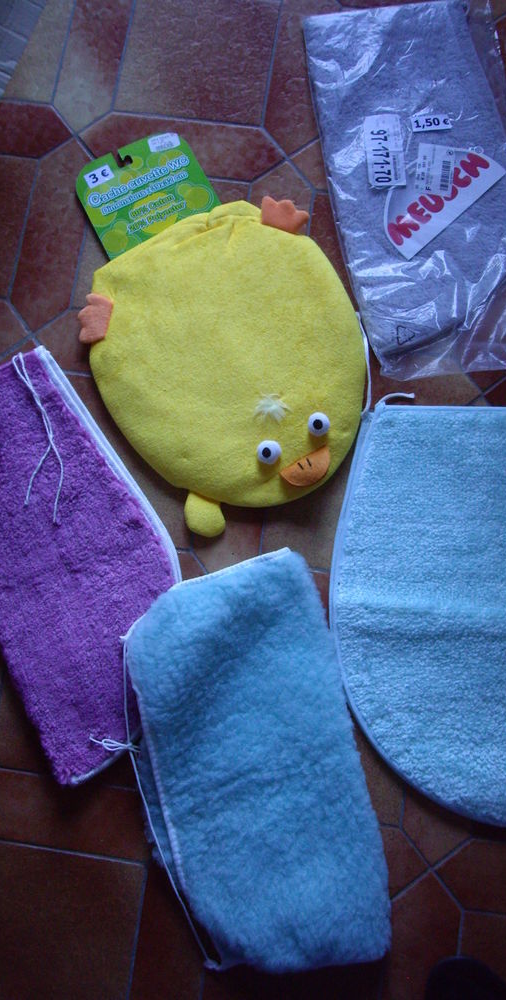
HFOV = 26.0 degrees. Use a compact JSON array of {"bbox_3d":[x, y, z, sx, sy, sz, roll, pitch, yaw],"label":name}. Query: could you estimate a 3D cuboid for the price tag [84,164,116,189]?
[{"bbox_3d":[-0.215,-0.454,1.542,0.038,0.002,0.021,-29,80,-7],"label":"price tag"}]

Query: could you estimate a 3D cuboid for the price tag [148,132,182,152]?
[{"bbox_3d":[-0.125,-0.506,1.554,0.043,0.002,0.018,-17,79,-4],"label":"price tag"}]

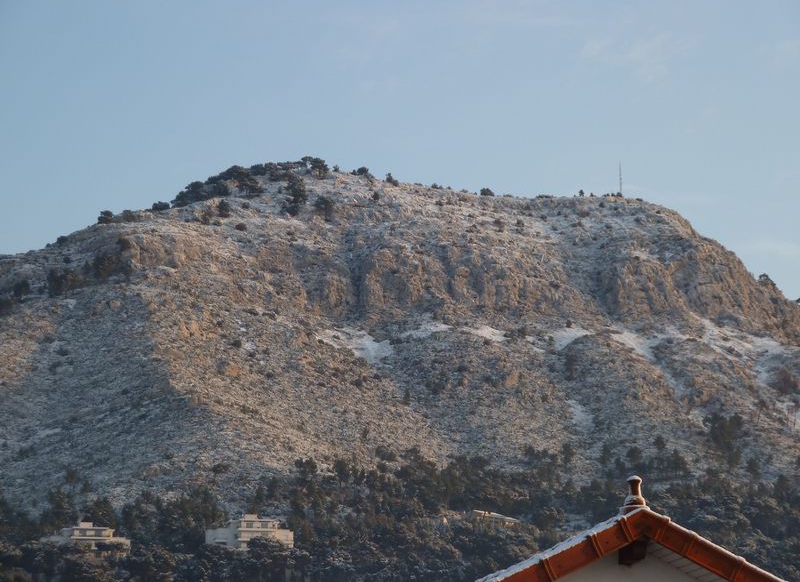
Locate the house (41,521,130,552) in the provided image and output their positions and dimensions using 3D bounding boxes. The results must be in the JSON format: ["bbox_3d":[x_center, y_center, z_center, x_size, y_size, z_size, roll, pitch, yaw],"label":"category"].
[{"bbox_3d":[-96.698,75.603,790.000,25.000,9.500,16.000,2,-11,-10],"label":"house"}]

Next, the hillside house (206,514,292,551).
[{"bbox_3d":[-46.347,74.217,790.000,25.000,10.500,16.000,2,-11,-10],"label":"hillside house"}]

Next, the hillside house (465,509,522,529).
[{"bbox_3d":[29.928,73.769,830.000,15.500,5.200,11.000,5,-12,-25],"label":"hillside house"}]

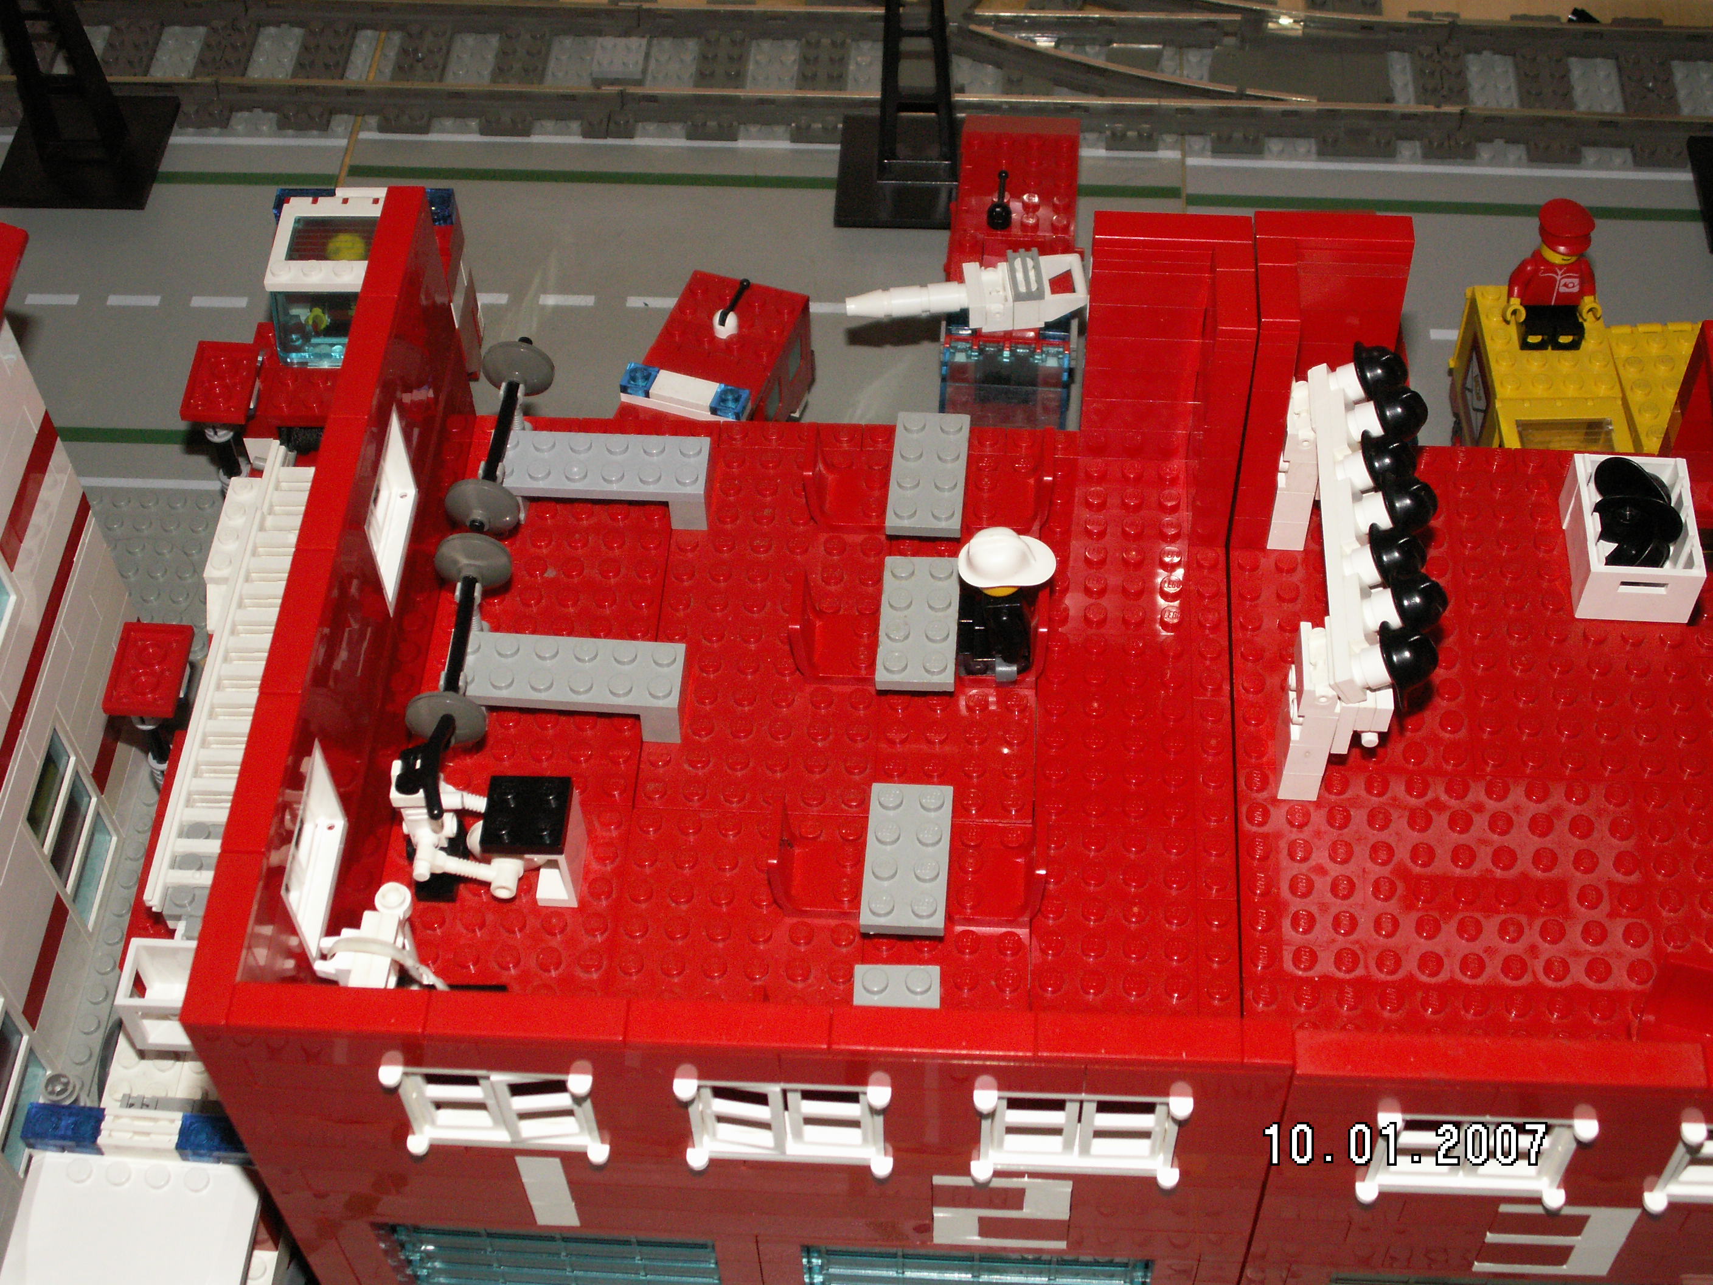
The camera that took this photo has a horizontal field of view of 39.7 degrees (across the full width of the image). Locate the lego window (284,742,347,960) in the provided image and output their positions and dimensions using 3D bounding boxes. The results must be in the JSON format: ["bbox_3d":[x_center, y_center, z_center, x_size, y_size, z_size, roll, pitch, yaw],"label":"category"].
[{"bbox_3d":[-0.100,0.038,0.422,0.009,0.029,0.032,2,53,4],"label":"lego window"}]

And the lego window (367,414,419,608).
[{"bbox_3d":[-0.096,-0.025,0.469,0.009,0.029,0.032,2,53,4],"label":"lego window"}]

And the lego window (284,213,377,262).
[{"bbox_3d":[-0.133,-0.103,0.612,0.024,0.003,0.016,2,53,3],"label":"lego window"}]

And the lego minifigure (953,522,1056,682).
[{"bbox_3d":[0.030,-0.010,0.478,0.020,0.034,0.023,2,53,3],"label":"lego minifigure"}]

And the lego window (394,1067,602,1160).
[{"bbox_3d":[-0.059,0.075,0.390,0.034,0.029,0.011,2,53,3],"label":"lego window"}]

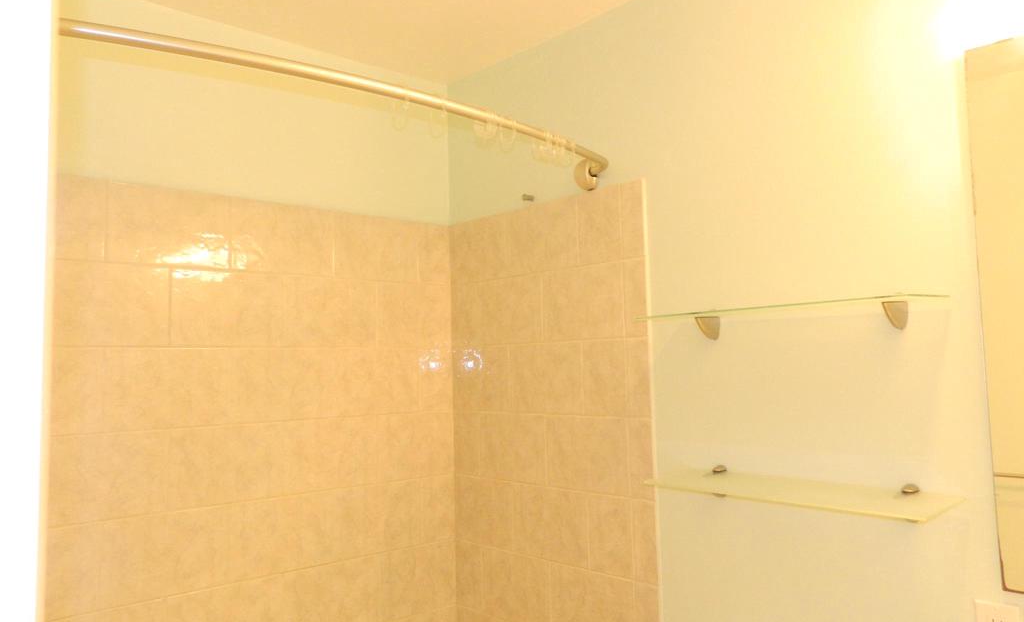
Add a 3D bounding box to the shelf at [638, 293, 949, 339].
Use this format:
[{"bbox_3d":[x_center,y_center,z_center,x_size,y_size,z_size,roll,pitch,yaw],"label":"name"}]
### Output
[{"bbox_3d":[0.547,0.015,1.511,0.213,0.064,0.563,2,-6,-43],"label":"shelf"}]

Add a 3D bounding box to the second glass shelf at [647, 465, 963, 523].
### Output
[{"bbox_3d":[0.561,0.380,1.480,0.213,0.064,0.563,2,-6,-43],"label":"second glass shelf"}]

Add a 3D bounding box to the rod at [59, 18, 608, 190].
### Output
[{"bbox_3d":[-0.264,-0.396,1.491,1.455,0.085,0.214,2,-6,-43],"label":"rod"}]

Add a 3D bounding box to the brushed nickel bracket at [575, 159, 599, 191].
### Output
[{"bbox_3d":[0.204,-0.370,2.023,0.045,0.083,0.070,2,-6,-43],"label":"brushed nickel bracket"}]

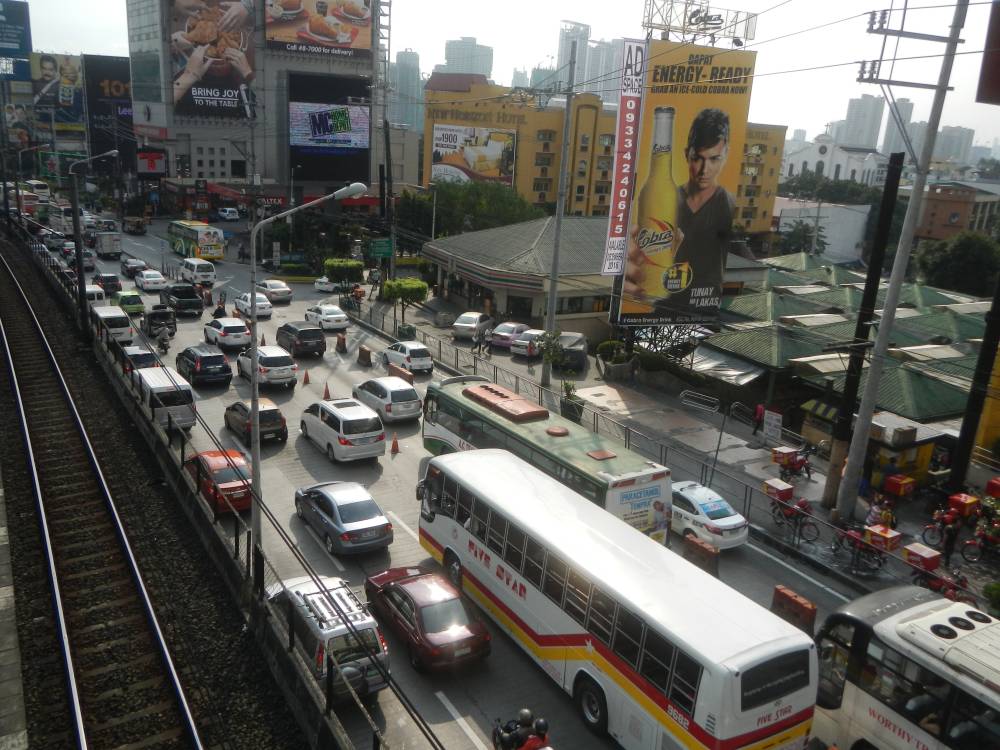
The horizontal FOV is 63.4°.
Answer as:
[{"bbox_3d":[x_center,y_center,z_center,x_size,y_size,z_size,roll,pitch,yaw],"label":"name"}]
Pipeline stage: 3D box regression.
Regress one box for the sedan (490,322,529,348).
[{"bbox_3d":[1.102,-2.669,53.793,1.701,1.472,4.357,10,16,26],"label":"sedan"}]

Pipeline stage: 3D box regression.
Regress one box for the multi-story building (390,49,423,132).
[{"bbox_3d":[-109.081,-316.778,943.254,38.000,115.070,36.000,-7,18,-31],"label":"multi-story building"}]

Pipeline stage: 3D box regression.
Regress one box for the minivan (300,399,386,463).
[{"bbox_3d":[-6.531,1.994,33.092,1.830,1.900,4.850,-6,17,-33],"label":"minivan"}]

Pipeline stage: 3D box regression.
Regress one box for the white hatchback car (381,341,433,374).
[{"bbox_3d":[-5.337,-1.119,46.626,1.603,1.493,3.612,-7,17,-34],"label":"white hatchback car"}]

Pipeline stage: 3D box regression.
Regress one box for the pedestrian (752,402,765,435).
[{"bbox_3d":[12.553,2.137,39.433,0.480,1.660,0.420,-12,22,-43],"label":"pedestrian"}]

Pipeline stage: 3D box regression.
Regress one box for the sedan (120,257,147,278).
[{"bbox_3d":[-33.635,-9.816,74.388,1.720,1.450,4.500,-6,17,-32],"label":"sedan"}]

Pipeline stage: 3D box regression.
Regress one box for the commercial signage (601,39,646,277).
[{"bbox_3d":[7.137,-12.368,46.872,1.416,13.193,0.250,-1,15,-17],"label":"commercial signage"}]

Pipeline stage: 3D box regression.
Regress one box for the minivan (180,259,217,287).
[{"bbox_3d":[-26.213,-8.950,70.332,1.700,1.970,4.700,-7,18,-34],"label":"minivan"}]

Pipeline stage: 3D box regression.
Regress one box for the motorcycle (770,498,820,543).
[{"bbox_3d":[9.933,4.822,27.198,0.650,1.080,1.850,-5,16,-29],"label":"motorcycle"}]

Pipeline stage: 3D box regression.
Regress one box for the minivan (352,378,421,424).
[{"bbox_3d":[-5.326,0.934,37.173,1.800,1.680,4.500,-6,16,-30],"label":"minivan"}]

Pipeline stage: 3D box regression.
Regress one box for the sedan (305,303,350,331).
[{"bbox_3d":[-12.689,-4.363,59.015,1.710,1.470,4.400,-10,20,-37],"label":"sedan"}]

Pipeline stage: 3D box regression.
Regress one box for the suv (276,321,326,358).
[{"bbox_3d":[-12.073,-2.273,48.874,1.839,1.840,4.694,-5,17,-31],"label":"suv"}]

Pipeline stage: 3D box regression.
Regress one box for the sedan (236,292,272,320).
[{"bbox_3d":[-18.873,-5.375,61.752,1.730,1.470,4.450,-8,19,-34],"label":"sedan"}]

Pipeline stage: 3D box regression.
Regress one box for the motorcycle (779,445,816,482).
[{"bbox_3d":[11.775,3.649,32.114,1.850,1.120,0.680,-2,15,-18],"label":"motorcycle"}]

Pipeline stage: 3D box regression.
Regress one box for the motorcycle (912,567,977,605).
[{"bbox_3d":[12.133,5.834,22.018,0.720,1.060,1.950,-6,17,-33],"label":"motorcycle"}]

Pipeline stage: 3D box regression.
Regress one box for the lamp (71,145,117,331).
[{"bbox_3d":[-18.877,-6.242,38.135,1.850,8.250,0.400,-6,17,-32],"label":"lamp"}]

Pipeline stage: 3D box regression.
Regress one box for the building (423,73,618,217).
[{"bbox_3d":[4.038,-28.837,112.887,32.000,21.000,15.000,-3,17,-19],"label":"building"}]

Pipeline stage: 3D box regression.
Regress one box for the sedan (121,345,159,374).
[{"bbox_3d":[-18.576,-0.674,41.241,1.720,1.470,4.400,-6,17,-32],"label":"sedan"}]

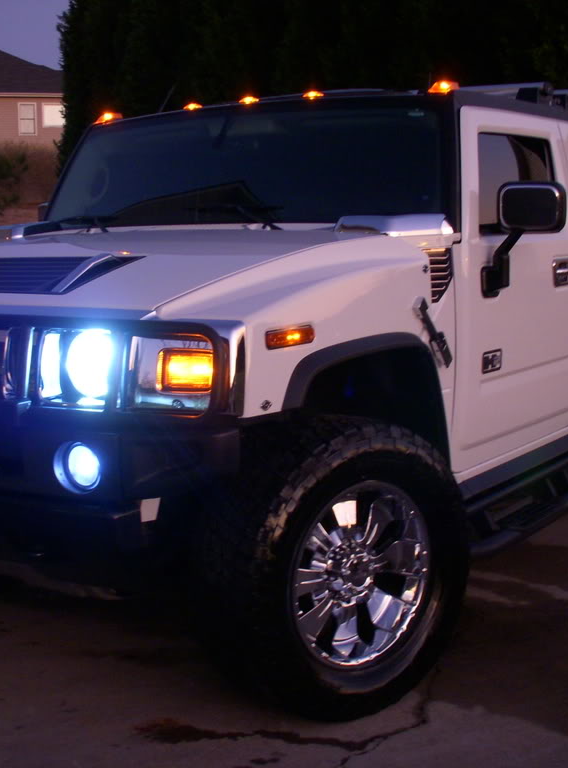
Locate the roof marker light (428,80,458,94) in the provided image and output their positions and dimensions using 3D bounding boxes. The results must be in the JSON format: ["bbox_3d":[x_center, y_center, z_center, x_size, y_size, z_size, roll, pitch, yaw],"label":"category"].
[{"bbox_3d":[0.572,-1.054,3.999,0.090,0.040,0.100,5,9,35],"label":"roof marker light"}]

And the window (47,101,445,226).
[{"bbox_3d":[-0.178,-0.808,4.354,1.760,0.470,0.100,5,-15,35],"label":"window"}]

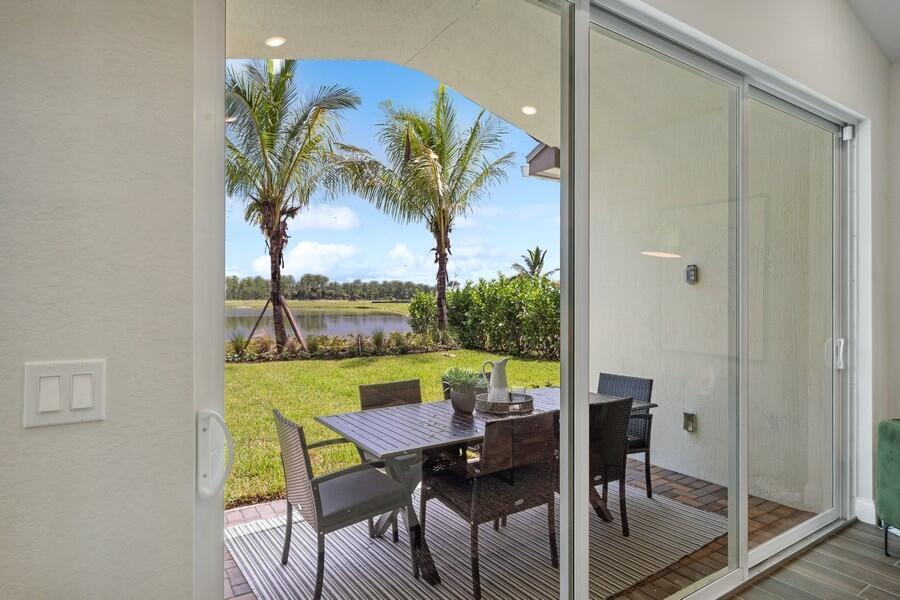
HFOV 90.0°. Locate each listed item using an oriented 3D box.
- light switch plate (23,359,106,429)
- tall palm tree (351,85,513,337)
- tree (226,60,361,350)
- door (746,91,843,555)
[{"bbox_3d":[-0.708,0.171,0.831,0.116,0.115,0.010,0,0,-30],"label":"light switch plate"},{"bbox_3d":[-0.702,-3.114,16.200,6.100,9.432,5.800,0,0,0],"label":"tall palm tree"},{"bbox_3d":[-5.342,-3.133,14.100,5.900,9.494,5.700,0,0,0],"label":"tree"},{"bbox_3d":[1.885,0.133,2.473,1.100,2.379,0.050,0,0,-30],"label":"door"}]

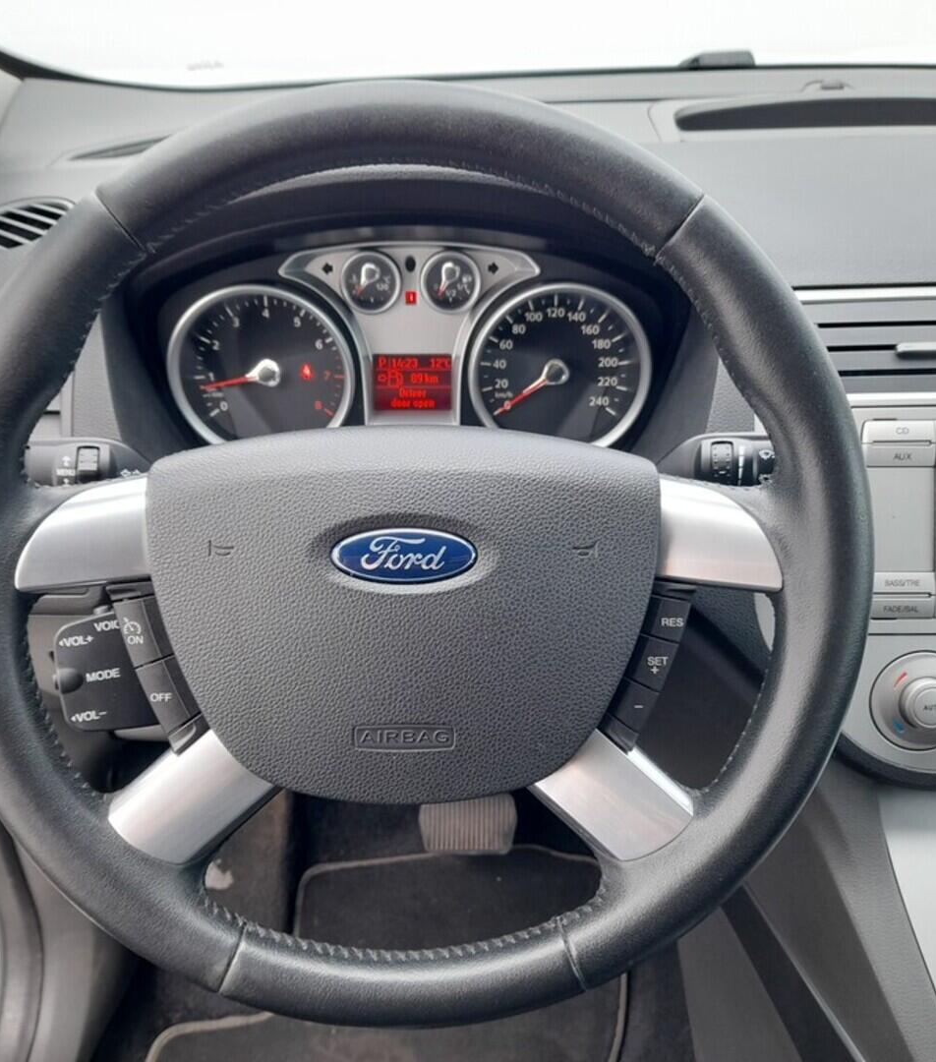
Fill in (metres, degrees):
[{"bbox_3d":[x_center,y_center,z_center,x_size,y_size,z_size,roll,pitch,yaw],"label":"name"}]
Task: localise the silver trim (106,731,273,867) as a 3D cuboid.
[{"bbox_3d":[-0.114,0.110,0.420,0.066,0.041,0.023,-39,0,0],"label":"silver trim"}]

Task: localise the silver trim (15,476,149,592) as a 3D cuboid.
[{"bbox_3d":[-0.158,0.001,0.420,0.051,0.047,0.023,0,0,0],"label":"silver trim"}]

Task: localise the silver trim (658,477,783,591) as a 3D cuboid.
[{"bbox_3d":[0.103,0.001,0.420,0.049,0.047,0.023,0,0,0],"label":"silver trim"}]

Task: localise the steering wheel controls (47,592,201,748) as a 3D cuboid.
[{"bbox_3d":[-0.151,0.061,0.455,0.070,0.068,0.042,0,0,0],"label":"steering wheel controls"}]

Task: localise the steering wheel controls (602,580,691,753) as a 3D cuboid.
[{"bbox_3d":[0.076,0.058,0.433,0.026,0.072,0.020,22,0,0],"label":"steering wheel controls"}]

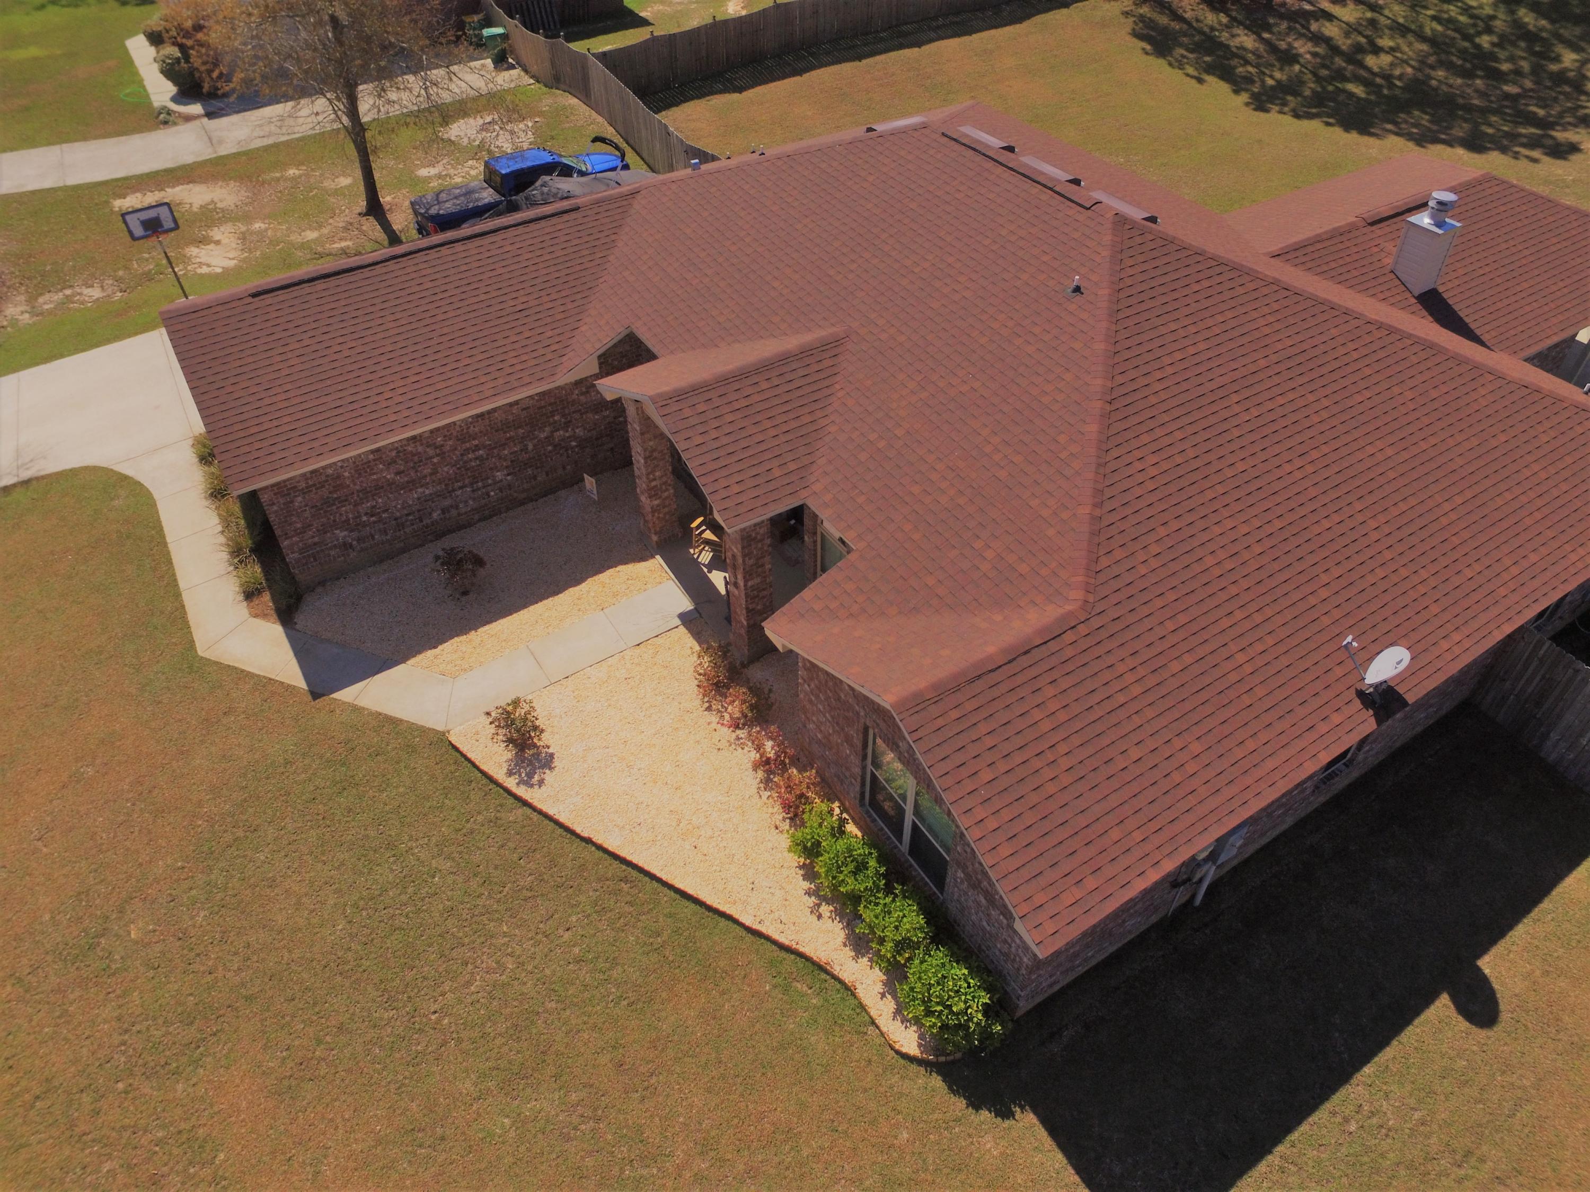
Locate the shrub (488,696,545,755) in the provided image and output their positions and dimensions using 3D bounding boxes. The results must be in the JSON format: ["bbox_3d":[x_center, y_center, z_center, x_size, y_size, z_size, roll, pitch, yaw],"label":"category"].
[{"bbox_3d":[-3.982,1.854,13.117,0.760,0.780,0.780,-1,43,1],"label":"shrub"}]

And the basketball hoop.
[{"bbox_3d":[-16.054,-8.642,23.566,1.100,2.580,1.200,-24,47,-22],"label":"basketball hoop"}]

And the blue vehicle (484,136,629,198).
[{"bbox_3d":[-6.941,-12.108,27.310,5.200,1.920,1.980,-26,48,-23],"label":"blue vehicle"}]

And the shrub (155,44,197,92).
[{"bbox_3d":[-24.740,-21.085,36.774,1.400,1.600,1.400,-24,47,-22],"label":"shrub"}]

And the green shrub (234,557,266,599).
[{"bbox_3d":[-9.373,-0.299,15.806,0.540,0.600,0.540,-24,47,-22],"label":"green shrub"}]

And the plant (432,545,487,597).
[{"bbox_3d":[-5.714,-0.423,15.650,0.800,0.740,0.820,-24,47,-22],"label":"plant"}]

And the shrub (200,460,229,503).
[{"bbox_3d":[-11.337,-2.248,17.972,0.550,0.600,0.550,-24,47,-22],"label":"shrub"}]

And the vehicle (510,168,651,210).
[{"bbox_3d":[-6.064,-10.488,25.618,5.200,1.800,2.100,-24,47,-22],"label":"vehicle"}]

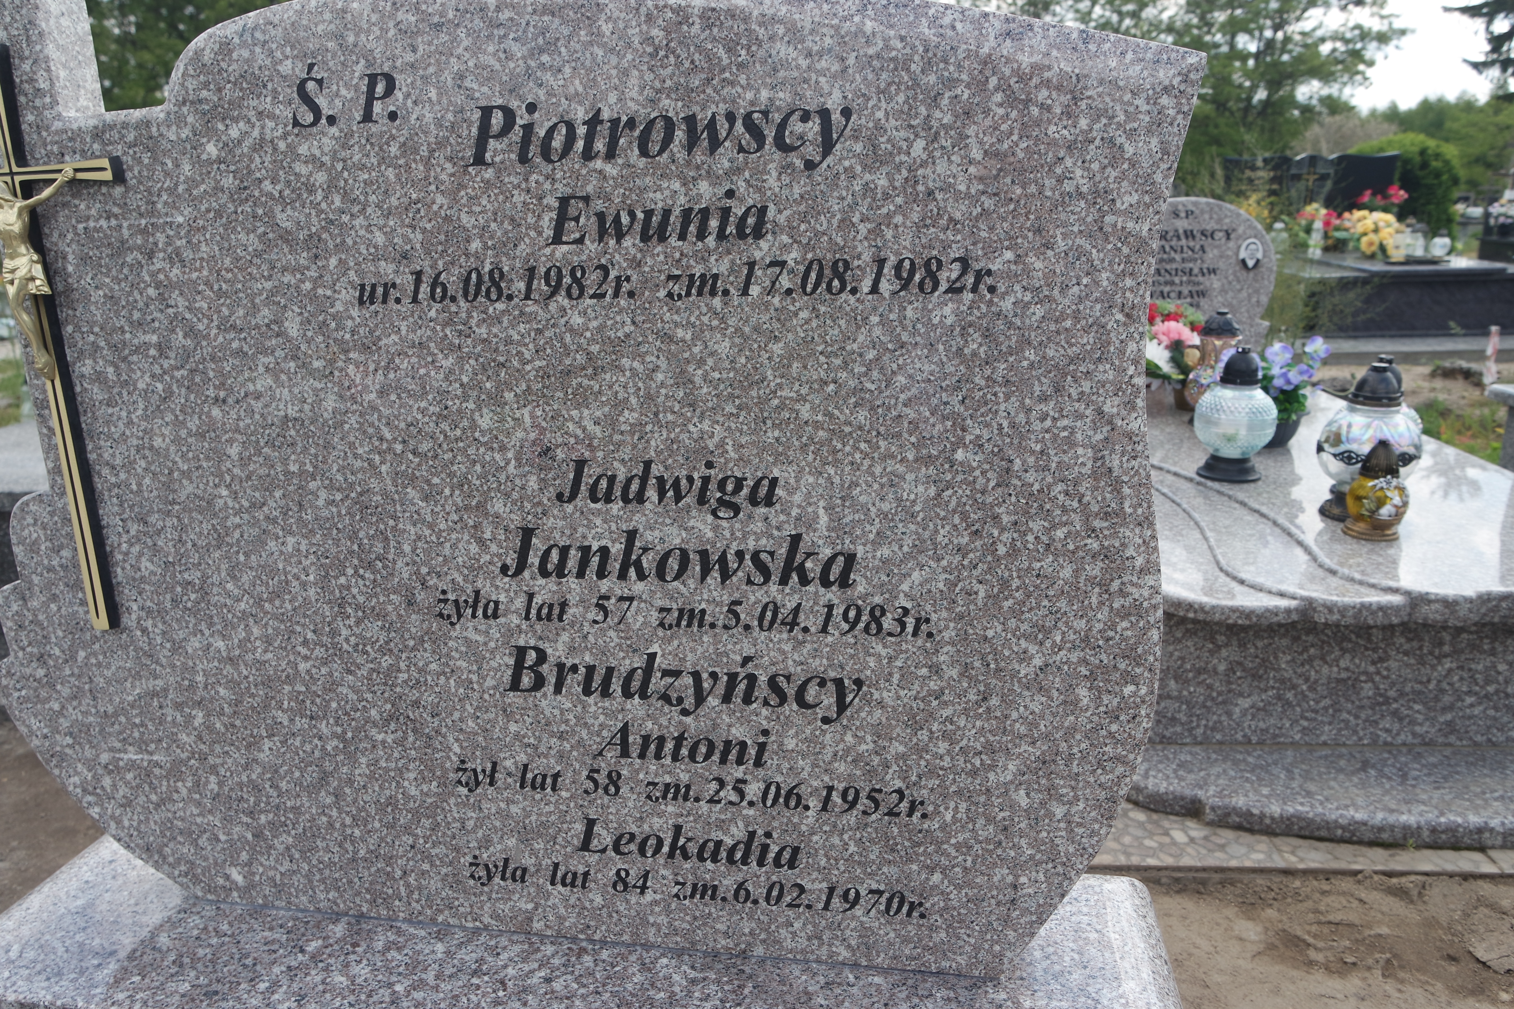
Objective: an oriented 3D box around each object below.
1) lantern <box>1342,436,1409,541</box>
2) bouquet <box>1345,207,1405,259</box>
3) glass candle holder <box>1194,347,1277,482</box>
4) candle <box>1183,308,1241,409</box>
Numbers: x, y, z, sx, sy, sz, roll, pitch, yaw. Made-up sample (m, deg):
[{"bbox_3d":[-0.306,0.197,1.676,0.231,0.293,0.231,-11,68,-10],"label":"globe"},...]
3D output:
[{"bbox_3d":[1.202,-0.034,1.955,0.107,0.178,0.107,2,17,12],"label":"lantern"},{"bbox_3d":[4.256,-1.858,6.950,0.320,0.315,0.270,0,17,5],"label":"bouquet"},{"bbox_3d":[1.099,-0.211,2.314,0.176,0.290,0.176,6,18,25],"label":"glass candle holder"},{"bbox_3d":[1.268,-0.381,2.781,0.150,0.305,0.150,6,18,24],"label":"candle"}]

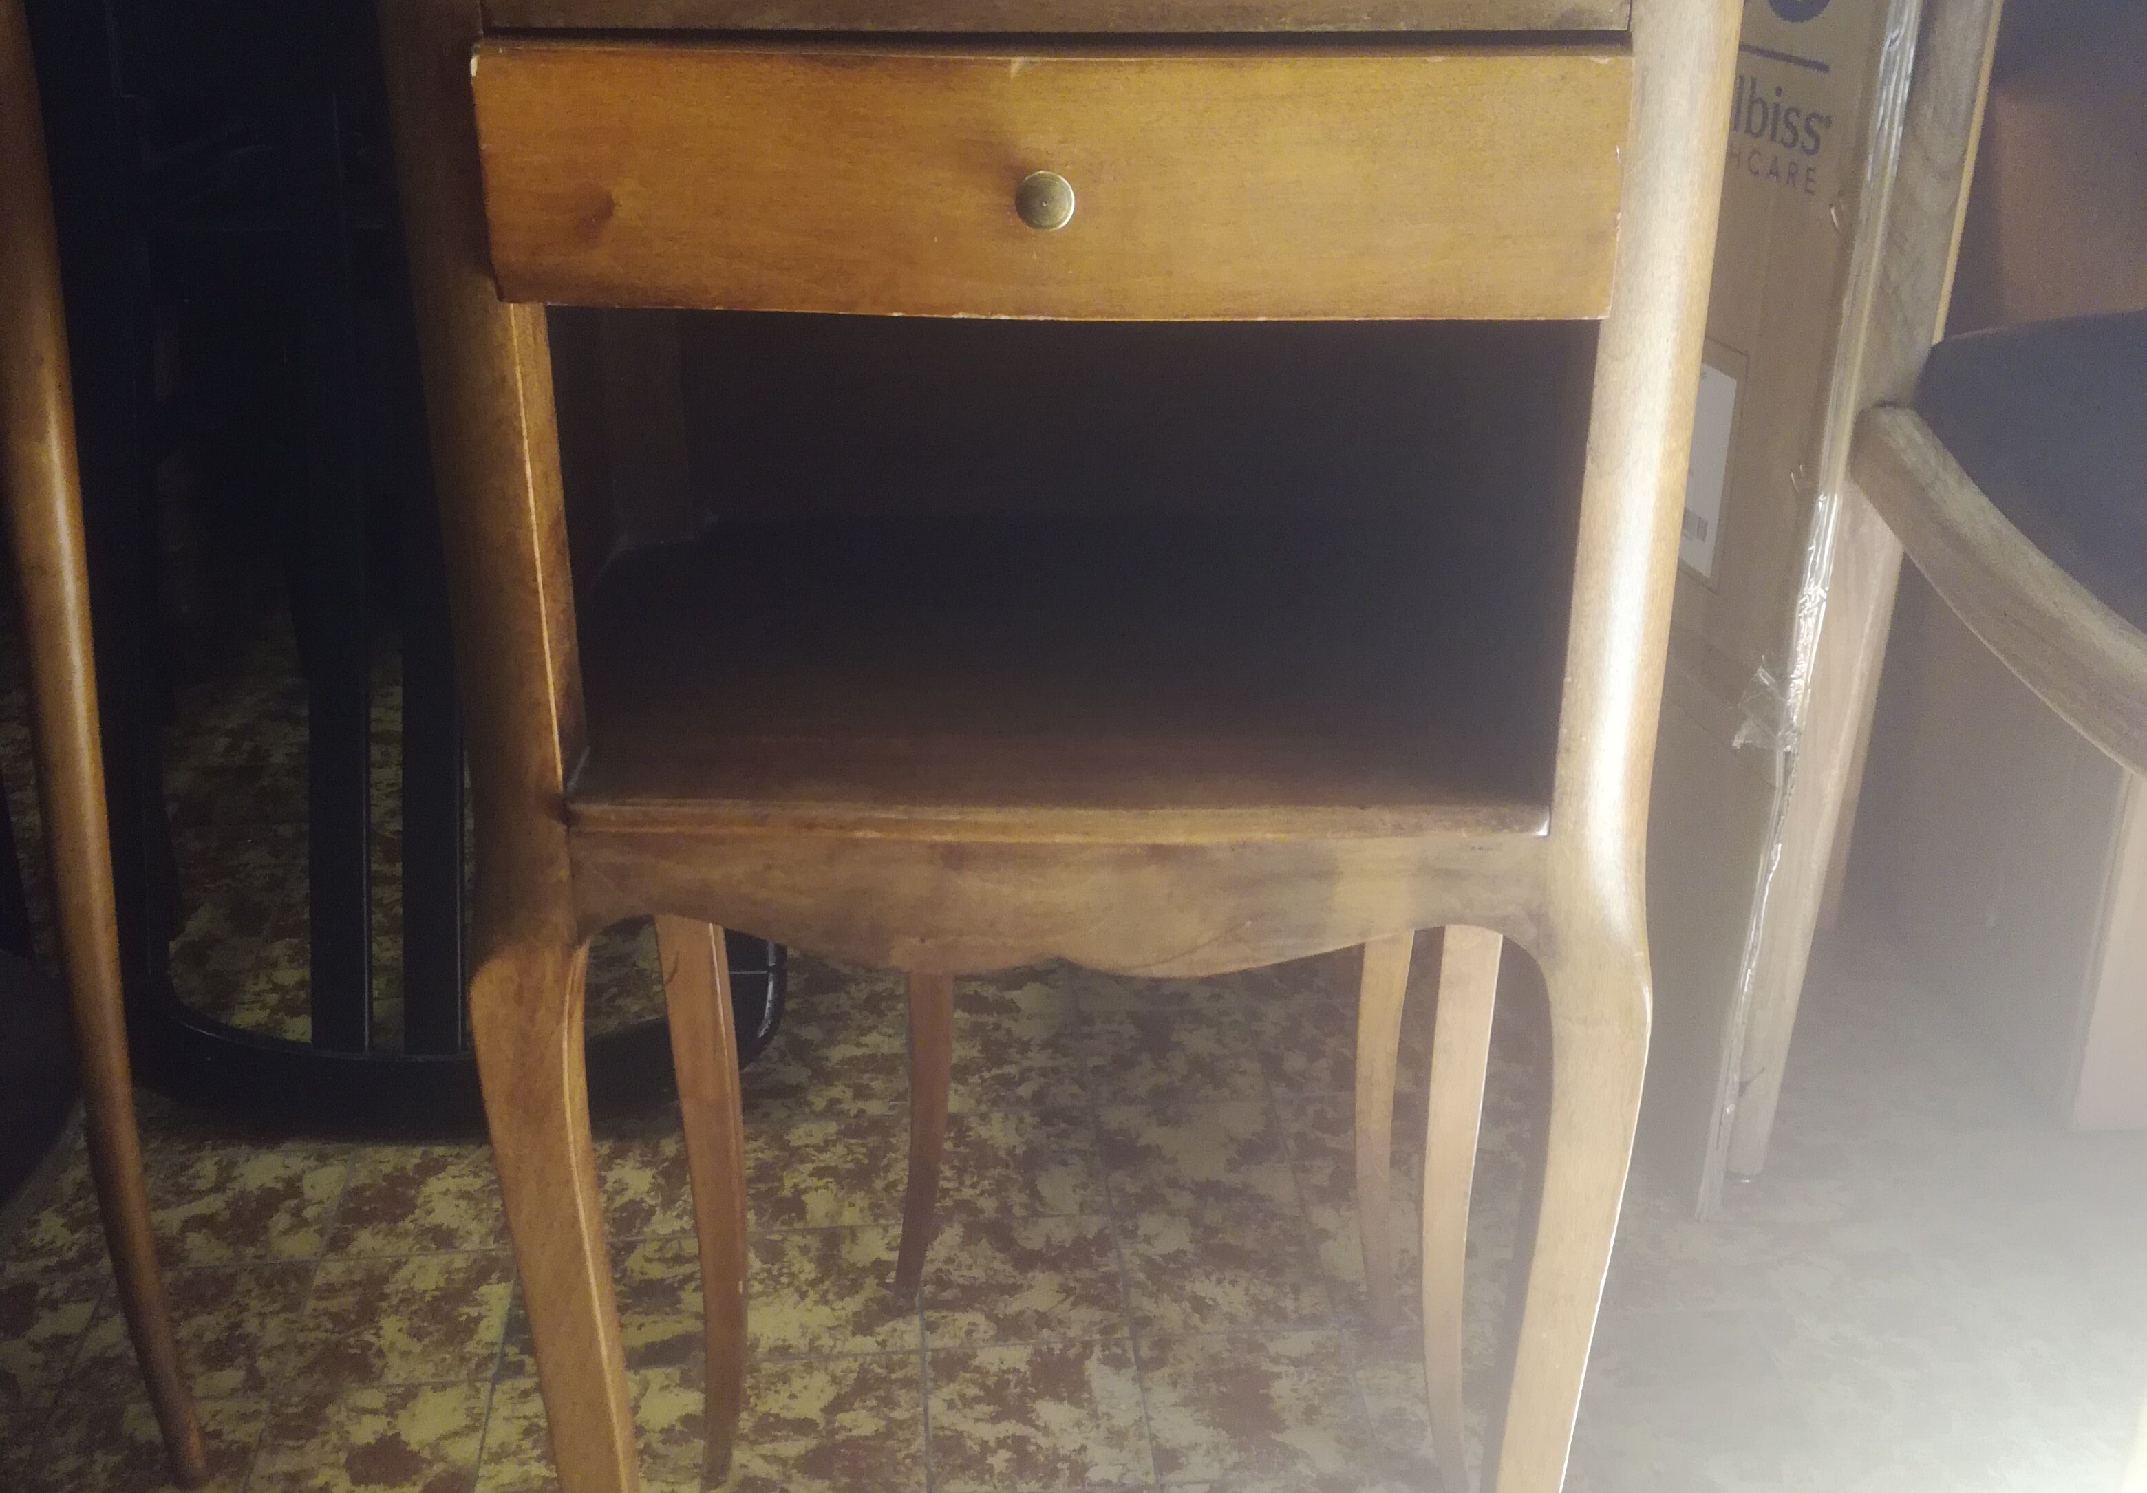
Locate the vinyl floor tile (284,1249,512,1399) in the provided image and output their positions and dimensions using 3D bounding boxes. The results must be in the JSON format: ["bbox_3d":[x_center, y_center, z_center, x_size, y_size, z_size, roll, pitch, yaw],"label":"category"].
[{"bbox_3d":[-0.331,0.284,1.107,0.102,0.003,0.100,-2,26,-5],"label":"vinyl floor tile"}]

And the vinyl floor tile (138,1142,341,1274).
[{"bbox_3d":[-0.443,0.246,1.186,0.102,0.003,0.100,-2,26,-5],"label":"vinyl floor tile"}]

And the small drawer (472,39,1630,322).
[{"bbox_3d":[-0.003,-0.172,0.601,0.261,0.061,0.226,1,26,1],"label":"small drawer"}]

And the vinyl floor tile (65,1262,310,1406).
[{"bbox_3d":[-0.433,0.288,1.098,0.102,0.003,0.100,-2,26,-5],"label":"vinyl floor tile"}]

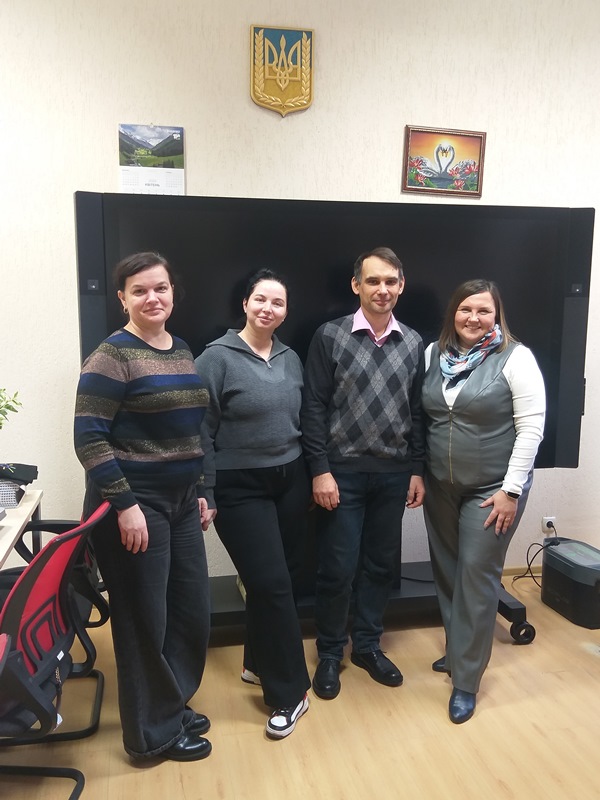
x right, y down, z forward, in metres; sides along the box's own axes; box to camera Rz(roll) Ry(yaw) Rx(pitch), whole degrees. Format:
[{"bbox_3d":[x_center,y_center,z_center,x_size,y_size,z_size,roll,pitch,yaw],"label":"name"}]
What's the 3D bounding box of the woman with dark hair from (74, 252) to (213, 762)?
[{"bbox_3d":[-0.504,0.370,1.973,0.480,1.685,0.400,-7,10,-43],"label":"woman with dark hair"}]

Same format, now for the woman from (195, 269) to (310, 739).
[{"bbox_3d":[-0.164,0.363,2.162,0.460,1.650,0.420,-2,8,-12],"label":"woman"}]

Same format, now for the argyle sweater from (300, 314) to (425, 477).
[{"bbox_3d":[0.245,-0.012,2.360,0.500,0.641,0.280,-2,8,-14],"label":"argyle sweater"}]

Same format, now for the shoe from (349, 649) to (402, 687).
[{"bbox_3d":[0.318,1.088,2.550,0.110,0.110,0.285,-5,9,-35],"label":"shoe"}]

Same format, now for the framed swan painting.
[{"bbox_3d":[0.743,-1.220,3.086,0.425,0.330,0.030,1,7,-10],"label":"framed swan painting"}]

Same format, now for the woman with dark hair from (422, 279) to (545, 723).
[{"bbox_3d":[0.686,0.363,2.260,0.480,1.625,0.400,4,8,25],"label":"woman with dark hair"}]

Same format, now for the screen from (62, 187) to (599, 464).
[{"bbox_3d":[0.214,-0.242,2.586,2.179,1.167,0.090,-1,8,-9],"label":"screen"}]

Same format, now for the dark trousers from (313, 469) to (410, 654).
[{"bbox_3d":[0.251,0.648,2.447,0.370,0.930,0.280,-2,8,-14],"label":"dark trousers"}]

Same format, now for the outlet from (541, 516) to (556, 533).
[{"bbox_3d":[1.435,0.717,3.460,0.080,0.080,0.035,-1,8,-9],"label":"outlet"}]

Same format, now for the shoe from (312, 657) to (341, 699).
[{"bbox_3d":[0.114,1.096,2.491,0.110,0.110,0.285,1,8,5],"label":"shoe"}]

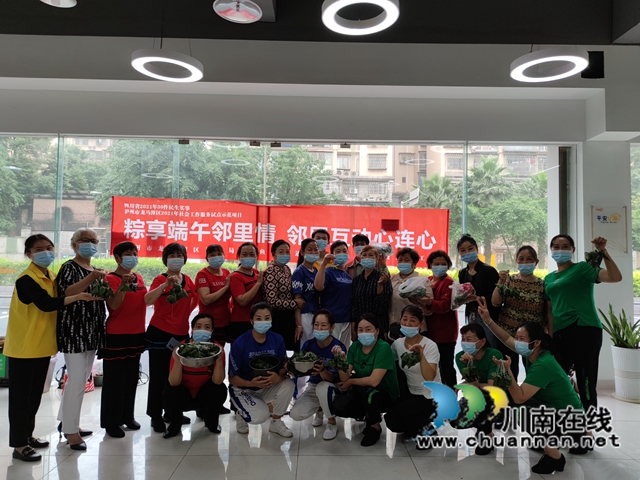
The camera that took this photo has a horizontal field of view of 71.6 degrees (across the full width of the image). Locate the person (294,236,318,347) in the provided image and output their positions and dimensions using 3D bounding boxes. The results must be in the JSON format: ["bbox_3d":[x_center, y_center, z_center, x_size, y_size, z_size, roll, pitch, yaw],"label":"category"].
[{"bbox_3d":[-0.101,0.790,4.164,0.420,1.606,0.310,2,-3,-29],"label":"person"}]

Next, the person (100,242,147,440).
[{"bbox_3d":[-1.615,0.809,3.713,0.420,1.570,0.380,2,-3,-27],"label":"person"}]

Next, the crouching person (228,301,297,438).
[{"bbox_3d":[-0.491,1.039,3.725,0.600,1.040,0.660,1,-3,-13],"label":"crouching person"}]

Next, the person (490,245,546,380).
[{"bbox_3d":[1.726,0.816,3.838,0.500,1.540,0.360,0,-3,18],"label":"person"}]

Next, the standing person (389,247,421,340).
[{"bbox_3d":[0.835,0.855,4.233,0.460,1.560,0.360,0,-2,14],"label":"standing person"}]

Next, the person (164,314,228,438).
[{"bbox_3d":[-1.035,1.086,3.703,0.500,0.943,0.580,1,-3,-9],"label":"person"}]

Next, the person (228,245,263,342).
[{"bbox_3d":[-0.708,0.800,4.218,0.450,1.560,0.340,2,-3,-30],"label":"person"}]

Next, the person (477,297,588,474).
[{"bbox_3d":[1.539,1.013,3.233,0.760,1.129,0.570,3,-4,-31],"label":"person"}]

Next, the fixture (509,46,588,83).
[{"bbox_3d":[1.925,-1.465,3.742,0.578,0.075,0.578,1,-2,-1],"label":"fixture"}]

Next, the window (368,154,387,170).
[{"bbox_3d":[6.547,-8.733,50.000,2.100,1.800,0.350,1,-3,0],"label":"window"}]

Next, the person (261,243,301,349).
[{"bbox_3d":[-0.364,0.792,4.040,0.430,1.582,0.330,2,-3,-29],"label":"person"}]

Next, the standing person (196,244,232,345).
[{"bbox_3d":[-0.963,0.804,3.969,0.420,1.535,0.370,3,-4,-39],"label":"standing person"}]

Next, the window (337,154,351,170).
[{"bbox_3d":[2.648,-8.733,50.000,1.550,1.750,0.200,1,-3,-7],"label":"window"}]

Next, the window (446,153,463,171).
[{"bbox_3d":[12.826,-7.431,42.000,1.600,1.650,0.200,0,-2,0],"label":"window"}]

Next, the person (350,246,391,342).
[{"bbox_3d":[0.467,0.826,4.071,0.460,1.539,0.340,0,-3,7],"label":"person"}]

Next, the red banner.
[{"bbox_3d":[-0.450,-0.093,5.146,3.903,0.684,0.050,2,-2,-1],"label":"red banner"}]

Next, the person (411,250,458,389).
[{"bbox_3d":[1.029,0.854,3.965,0.450,1.521,0.420,-2,-4,37],"label":"person"}]

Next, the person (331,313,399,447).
[{"bbox_3d":[0.365,1.073,3.644,0.550,0.980,0.680,-1,-3,30],"label":"person"}]

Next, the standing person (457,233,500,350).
[{"bbox_3d":[1.442,0.772,4.010,0.450,1.640,0.340,-1,-3,34],"label":"standing person"}]

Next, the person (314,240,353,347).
[{"bbox_3d":[0.122,0.795,4.017,0.450,1.587,0.350,2,-3,-19],"label":"person"}]

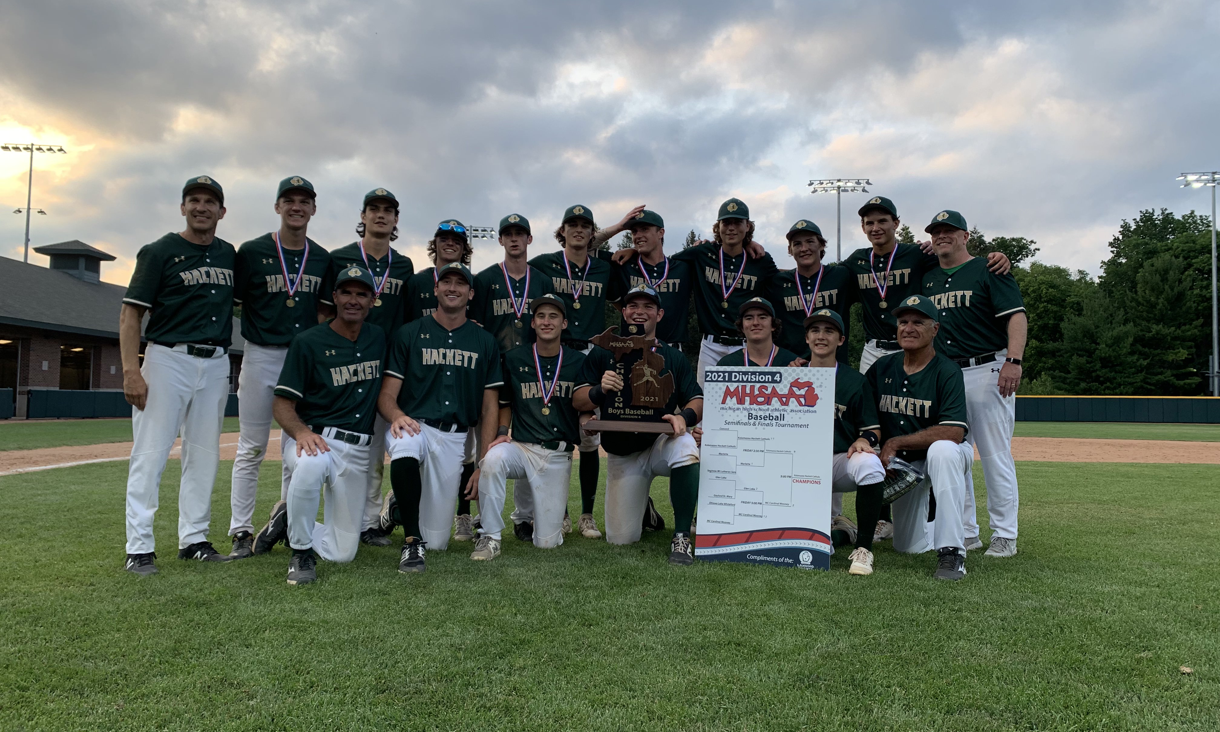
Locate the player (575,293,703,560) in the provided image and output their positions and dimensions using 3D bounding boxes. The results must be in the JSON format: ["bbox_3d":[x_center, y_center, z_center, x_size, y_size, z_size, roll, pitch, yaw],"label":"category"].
[{"bbox_3d":[0.137,0.276,4.842,0.660,1.350,1.060,1,-3,0],"label":"player"}]

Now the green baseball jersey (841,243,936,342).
[{"bbox_3d":[1.556,-0.400,5.030,0.570,0.550,0.290,0,-3,18],"label":"green baseball jersey"}]

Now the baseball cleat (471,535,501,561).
[{"bbox_3d":[-0.590,0.858,4.400,0.105,0.120,0.290,0,-3,12],"label":"baseball cleat"}]

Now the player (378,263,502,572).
[{"bbox_3d":[-0.857,0.213,4.577,0.582,1.430,1.060,1,-3,-12],"label":"player"}]

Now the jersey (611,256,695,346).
[{"bbox_3d":[0.249,-0.361,5.224,0.500,0.560,0.280,1,-3,-2],"label":"jersey"}]

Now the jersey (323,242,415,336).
[{"bbox_3d":[-1.255,-0.355,4.780,0.500,0.620,0.270,2,-3,-25],"label":"jersey"}]

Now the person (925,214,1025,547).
[{"bbox_3d":[1.929,0.084,4.863,0.580,1.770,0.400,-1,-3,30],"label":"person"}]

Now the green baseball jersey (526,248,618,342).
[{"bbox_3d":[-0.198,-0.383,5.080,0.540,0.540,0.290,1,-3,-2],"label":"green baseball jersey"}]

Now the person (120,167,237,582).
[{"bbox_3d":[-1.965,0.006,4.200,0.520,1.780,0.400,3,-4,-38],"label":"person"}]

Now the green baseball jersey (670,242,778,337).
[{"bbox_3d":[0.633,-0.407,5.050,0.570,0.540,0.290,6,-3,7],"label":"green baseball jersey"}]

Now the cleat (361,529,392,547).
[{"bbox_3d":[-1.225,0.874,4.820,0.290,0.120,0.105,-2,-4,45],"label":"cleat"}]

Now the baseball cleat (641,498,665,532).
[{"bbox_3d":[0.231,0.857,5.345,0.110,0.290,0.120,-22,8,43],"label":"baseball cleat"}]

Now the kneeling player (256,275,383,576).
[{"bbox_3d":[-1.320,0.218,4.140,0.550,1.360,0.830,3,-4,-38],"label":"kneeling player"}]

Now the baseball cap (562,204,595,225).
[{"bbox_3d":[-0.181,-0.857,5.187,0.180,0.140,0.270,1,-7,-3],"label":"baseball cap"}]

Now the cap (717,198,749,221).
[{"bbox_3d":[0.676,-0.854,5.020,0.180,0.135,0.265,1,0,11],"label":"cap"}]

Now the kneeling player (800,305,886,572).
[{"bbox_3d":[1.080,0.324,4.460,0.520,1.220,0.830,-1,-3,25],"label":"kneeling player"}]

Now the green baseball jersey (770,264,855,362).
[{"bbox_3d":[1.106,-0.289,5.050,0.510,0.550,0.290,1,-3,12],"label":"green baseball jersey"}]

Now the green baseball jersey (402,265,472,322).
[{"bbox_3d":[-0.895,-0.259,5.020,0.500,0.620,0.270,1,-3,-12],"label":"green baseball jersey"}]

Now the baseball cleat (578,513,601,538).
[{"bbox_3d":[-0.111,0.873,4.980,0.110,0.120,0.300,2,-3,-11],"label":"baseball cleat"}]

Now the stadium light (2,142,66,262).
[{"bbox_3d":[-50.380,-7.806,79.000,5.100,22.000,1.000,2,-3,-9],"label":"stadium light"}]

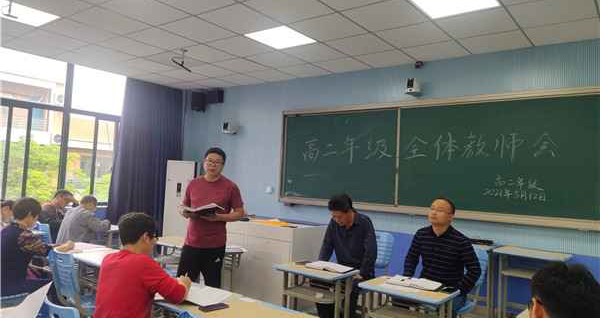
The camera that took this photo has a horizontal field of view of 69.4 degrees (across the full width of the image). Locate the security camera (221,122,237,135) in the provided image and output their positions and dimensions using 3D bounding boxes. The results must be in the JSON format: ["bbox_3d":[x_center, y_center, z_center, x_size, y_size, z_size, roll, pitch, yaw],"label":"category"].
[{"bbox_3d":[-1.110,-0.485,6.835,0.170,0.190,0.300,2,-3,27],"label":"security camera"}]

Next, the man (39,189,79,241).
[{"bbox_3d":[-3.080,0.991,5.462,0.550,1.200,0.800,1,-3,38],"label":"man"}]

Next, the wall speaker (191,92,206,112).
[{"bbox_3d":[-1.693,-0.970,7.281,0.230,0.330,0.220,3,-3,6],"label":"wall speaker"}]

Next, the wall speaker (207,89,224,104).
[{"bbox_3d":[-1.396,-1.023,7.154,0.270,0.200,0.180,1,-3,38],"label":"wall speaker"}]

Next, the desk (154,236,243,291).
[{"bbox_3d":[-1.112,1.264,4.461,1.190,0.770,0.460,1,-3,38],"label":"desk"}]

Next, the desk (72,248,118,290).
[{"bbox_3d":[-1.615,1.193,3.648,0.610,0.720,0.440,1,-3,38],"label":"desk"}]

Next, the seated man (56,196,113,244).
[{"bbox_3d":[-2.619,1.016,5.176,0.540,1.170,0.820,1,-3,38],"label":"seated man"}]

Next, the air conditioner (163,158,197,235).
[{"bbox_3d":[-1.970,0.878,7.123,0.480,1.700,0.360,3,-3,-7],"label":"air conditioner"}]

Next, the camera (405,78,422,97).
[{"bbox_3d":[1.320,-0.826,5.046,0.140,0.190,0.200,1,-3,38],"label":"camera"}]

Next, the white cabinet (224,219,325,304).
[{"bbox_3d":[-0.358,1.107,4.761,1.200,0.820,0.620,1,-3,40],"label":"white cabinet"}]

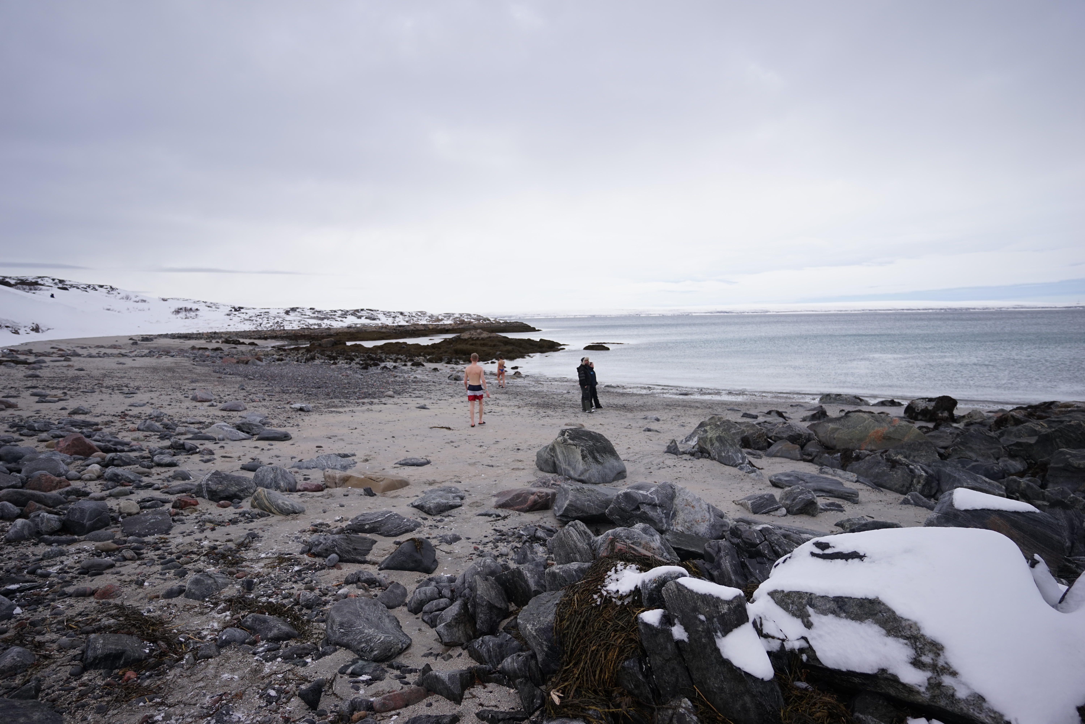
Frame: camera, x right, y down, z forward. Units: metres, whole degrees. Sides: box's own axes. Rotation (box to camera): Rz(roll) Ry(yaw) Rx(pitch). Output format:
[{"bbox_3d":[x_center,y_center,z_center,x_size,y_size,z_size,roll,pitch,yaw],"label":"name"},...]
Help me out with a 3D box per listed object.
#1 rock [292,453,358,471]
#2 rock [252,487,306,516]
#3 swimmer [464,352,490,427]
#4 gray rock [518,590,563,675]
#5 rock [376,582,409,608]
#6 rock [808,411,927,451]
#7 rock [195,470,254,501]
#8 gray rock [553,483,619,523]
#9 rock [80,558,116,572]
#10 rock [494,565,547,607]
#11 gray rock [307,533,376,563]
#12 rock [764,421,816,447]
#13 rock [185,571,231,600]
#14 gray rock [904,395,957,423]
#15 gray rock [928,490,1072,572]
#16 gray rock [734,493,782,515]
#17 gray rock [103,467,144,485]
[{"bbox_3d":[-3.199,1.468,7.537,0.893,0.170,0.491,-3,5,-20],"label":"rock"},{"bbox_3d":[-2.740,1.445,5.320,0.502,0.232,0.326,-2,5,-15],"label":"rock"},{"bbox_3d":[-1.631,0.684,12.720,0.620,1.810,0.500,-1,5,5],"label":"swimmer"},{"bbox_3d":[0.008,1.366,2.596,0.300,0.410,0.280,0,5,10],"label":"gray rock"},{"bbox_3d":[-0.976,1.513,3.333,0.194,0.125,0.155,-3,5,-20],"label":"rock"},{"bbox_3d":[6.675,1.443,10.611,2.074,0.778,1.244,0,5,15],"label":"rock"},{"bbox_3d":[-3.717,1.423,6.016,0.597,0.289,0.448,-3,5,-20],"label":"rock"},{"bbox_3d":[0.527,1.575,5.772,0.811,0.376,0.486,-1,5,-5],"label":"gray rock"},{"bbox_3d":[-3.209,1.463,3.696,0.199,0.070,0.100,-2,5,-12],"label":"rock"},{"bbox_3d":[-0.164,1.648,3.776,0.372,0.256,0.335,-1,5,0],"label":"rock"},{"bbox_3d":[-1.770,1.635,4.513,0.587,0.170,0.364,0,5,10],"label":"gray rock"},{"bbox_3d":[5.105,1.503,10.588,0.915,0.516,0.686,0,5,10],"label":"rock"},{"bbox_3d":[-2.271,1.519,3.486,0.266,0.150,0.253,-3,6,-25],"label":"rock"},{"bbox_3d":[11.924,1.444,15.784,1.320,0.811,0.990,2,6,30],"label":"gray rock"},{"bbox_3d":[4.080,1.500,4.650,0.720,0.550,1.000,-4,6,-35],"label":"gray rock"},{"bbox_3d":[2.586,1.702,6.153,0.524,0.205,0.341,1,5,22],"label":"gray rock"},{"bbox_3d":[-5.320,1.428,6.490,0.401,0.175,0.261,-3,5,-20],"label":"gray rock"}]

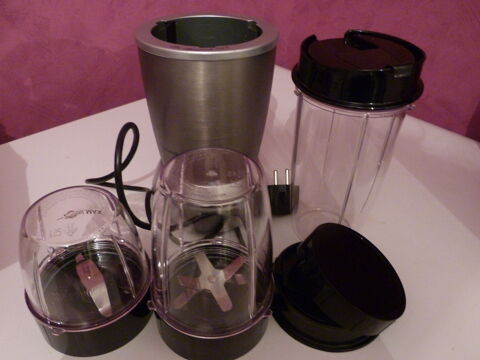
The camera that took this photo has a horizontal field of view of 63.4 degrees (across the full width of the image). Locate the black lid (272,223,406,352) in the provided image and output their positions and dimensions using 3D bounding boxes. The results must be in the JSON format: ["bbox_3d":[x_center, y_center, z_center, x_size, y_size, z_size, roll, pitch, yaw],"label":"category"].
[{"bbox_3d":[0.074,0.069,0.300,0.097,0.074,0.100,2,37,0],"label":"black lid"}]

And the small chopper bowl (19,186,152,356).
[{"bbox_3d":[-0.110,0.060,0.281,0.093,0.100,0.093,1,37,-1],"label":"small chopper bowl"}]

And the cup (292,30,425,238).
[{"bbox_3d":[0.087,-0.024,0.338,0.097,0.180,0.097,2,37,0],"label":"cup"}]

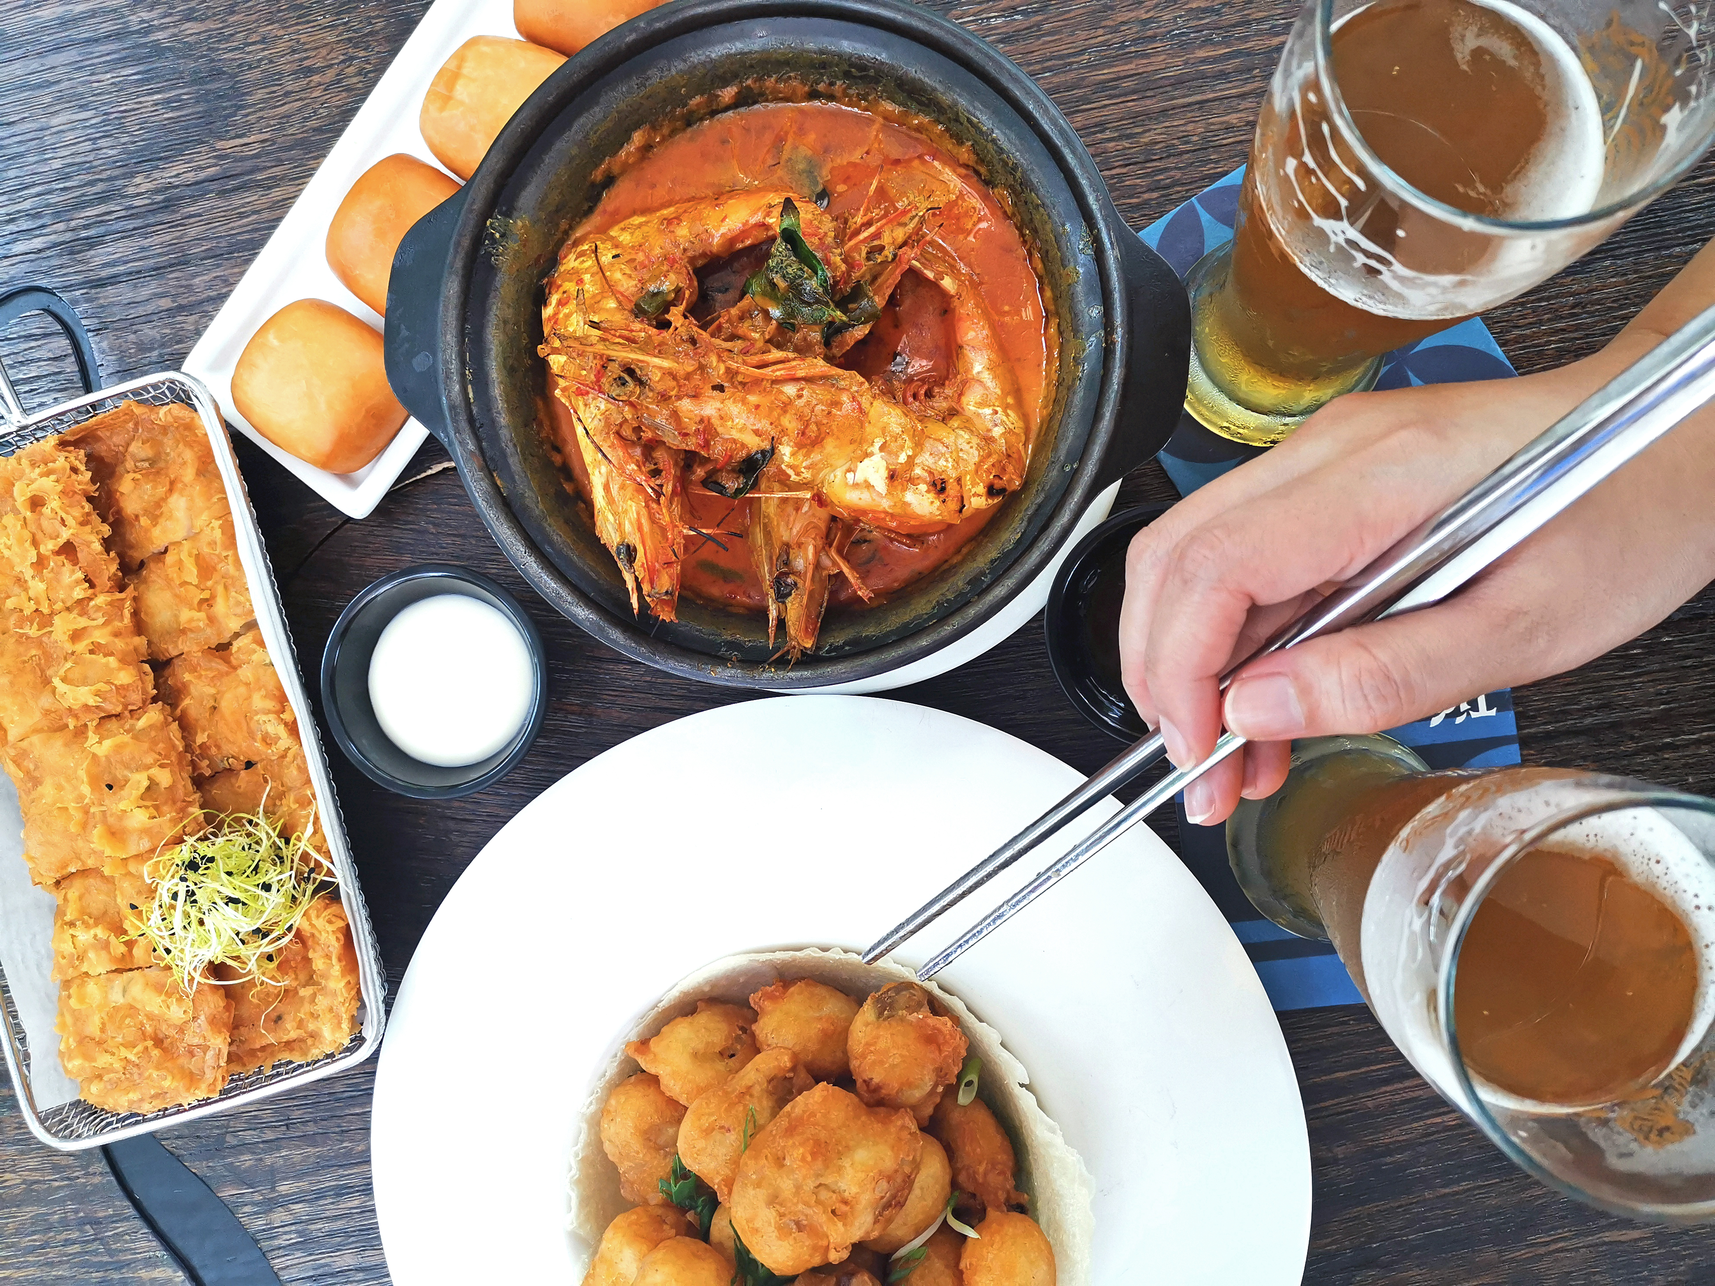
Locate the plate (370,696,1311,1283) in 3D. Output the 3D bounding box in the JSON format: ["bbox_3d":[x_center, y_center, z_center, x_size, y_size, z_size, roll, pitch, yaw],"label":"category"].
[{"bbox_3d":[-0.010,0.156,0.406,0.281,0.030,0.281,0,89,7],"label":"plate"}]

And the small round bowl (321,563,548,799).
[{"bbox_3d":[-0.126,0.011,0.418,0.070,0.038,0.070,0,89,7],"label":"small round bowl"}]

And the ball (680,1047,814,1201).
[{"bbox_3d":[-0.031,0.134,0.372,0.034,0.034,0.046,33,93,6],"label":"ball"}]

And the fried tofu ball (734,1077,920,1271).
[{"bbox_3d":[-0.008,0.144,0.359,0.043,0.035,0.053,45,94,5],"label":"fried tofu ball"}]

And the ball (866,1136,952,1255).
[{"bbox_3d":[0.009,0.153,0.374,0.036,0.034,0.036,0,89,7],"label":"ball"}]

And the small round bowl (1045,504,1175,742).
[{"bbox_3d":[0.090,-0.005,0.393,0.070,0.038,0.070,0,89,7],"label":"small round bowl"}]

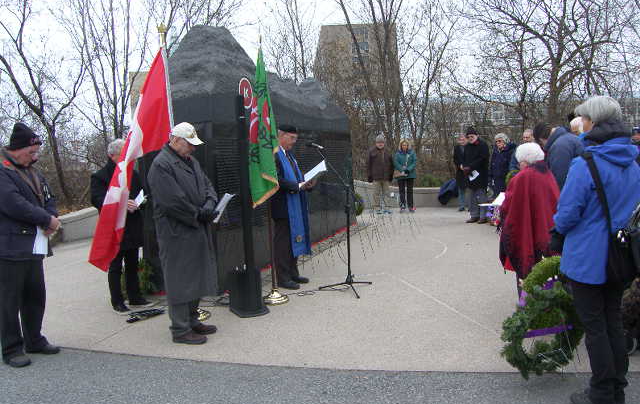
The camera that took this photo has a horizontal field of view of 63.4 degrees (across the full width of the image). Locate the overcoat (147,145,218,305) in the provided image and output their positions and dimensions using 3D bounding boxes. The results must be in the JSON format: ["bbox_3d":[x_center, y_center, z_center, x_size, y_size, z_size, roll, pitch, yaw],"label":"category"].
[{"bbox_3d":[-1.088,0.178,4.095,0.430,1.220,0.520,1,7,23],"label":"overcoat"}]

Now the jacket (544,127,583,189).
[{"bbox_3d":[2.651,-0.391,5.600,0.460,0.840,0.560,2,7,24],"label":"jacket"}]

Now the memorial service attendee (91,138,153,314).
[{"bbox_3d":[-1.876,0.197,4.951,0.420,1.640,0.520,3,8,35],"label":"memorial service attendee"}]

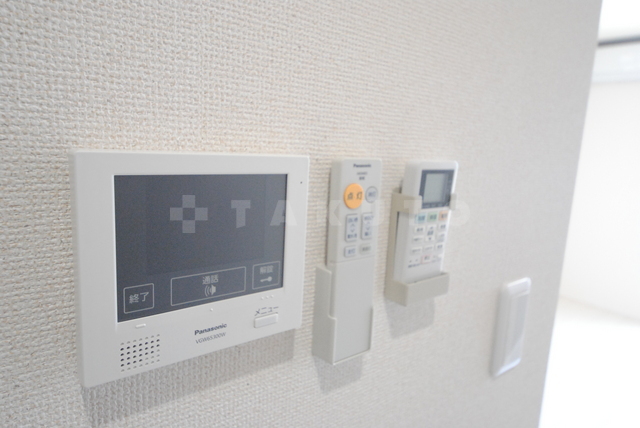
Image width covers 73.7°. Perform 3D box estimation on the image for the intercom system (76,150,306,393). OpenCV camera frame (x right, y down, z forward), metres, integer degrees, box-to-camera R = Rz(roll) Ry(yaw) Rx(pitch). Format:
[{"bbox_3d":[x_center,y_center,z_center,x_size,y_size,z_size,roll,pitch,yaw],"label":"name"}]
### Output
[{"bbox_3d":[-0.071,0.025,0.266,0.140,0.123,0.020,-5,12,-39],"label":"intercom system"}]

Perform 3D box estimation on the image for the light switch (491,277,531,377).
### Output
[{"bbox_3d":[0.244,0.139,0.539,0.069,0.120,0.010,-5,12,-40],"label":"light switch"}]

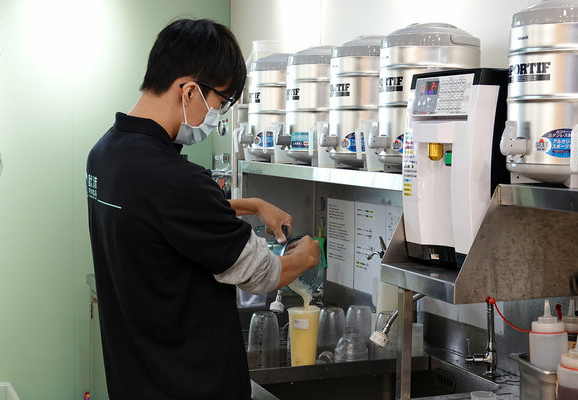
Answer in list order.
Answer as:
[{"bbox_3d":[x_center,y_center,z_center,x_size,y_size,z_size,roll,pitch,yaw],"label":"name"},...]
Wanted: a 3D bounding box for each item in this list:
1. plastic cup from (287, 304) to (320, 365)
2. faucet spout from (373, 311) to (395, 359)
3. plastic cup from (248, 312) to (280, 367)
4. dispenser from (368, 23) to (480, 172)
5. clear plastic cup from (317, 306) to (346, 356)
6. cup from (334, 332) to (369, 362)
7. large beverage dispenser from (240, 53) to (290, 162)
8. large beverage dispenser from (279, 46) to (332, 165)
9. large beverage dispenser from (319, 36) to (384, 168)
[{"bbox_3d":[0.041,0.381,2.550,0.090,0.165,0.090,1,4,0],"label":"plastic cup"},{"bbox_3d":[0.258,0.355,2.520,0.058,0.115,0.052,23,-5,-22],"label":"faucet spout"},{"bbox_3d":[-0.068,0.382,2.520,0.087,0.160,0.087,1,4,0],"label":"plastic cup"},{"bbox_3d":[0.353,-0.265,2.474,0.305,0.397,0.305,1,4,0],"label":"dispenser"},{"bbox_3d":[0.124,0.389,2.690,0.083,0.158,0.083,1,4,0],"label":"clear plastic cup"},{"bbox_3d":[0.176,0.418,2.630,0.094,0.086,0.094,1,4,0],"label":"cup"},{"bbox_3d":[-0.033,-0.336,3.424,0.305,0.397,0.305,1,4,0],"label":"large beverage dispenser"},{"bbox_3d":[0.103,-0.311,3.089,0.305,0.397,0.305,1,4,0],"label":"large beverage dispenser"},{"bbox_3d":[0.235,-0.287,2.764,0.305,0.397,0.305,-1,4,-22],"label":"large beverage dispenser"}]

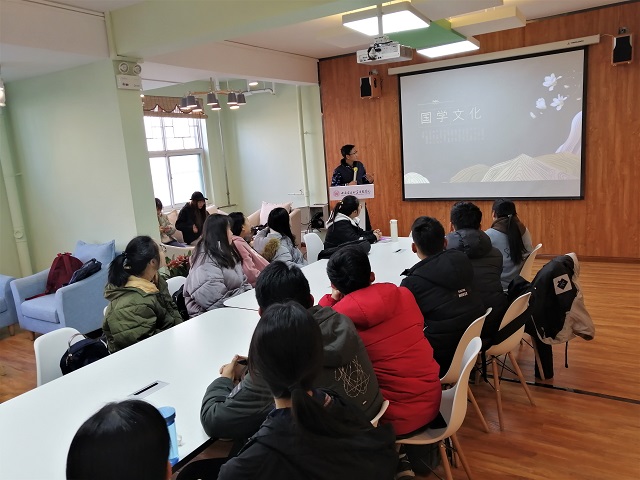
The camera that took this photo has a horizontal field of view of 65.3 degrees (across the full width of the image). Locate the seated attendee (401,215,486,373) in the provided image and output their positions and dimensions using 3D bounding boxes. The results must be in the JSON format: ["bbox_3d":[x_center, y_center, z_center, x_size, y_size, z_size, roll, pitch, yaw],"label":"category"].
[{"bbox_3d":[0.614,0.501,2.980,0.520,1.290,0.760,-9,12,-25],"label":"seated attendee"}]

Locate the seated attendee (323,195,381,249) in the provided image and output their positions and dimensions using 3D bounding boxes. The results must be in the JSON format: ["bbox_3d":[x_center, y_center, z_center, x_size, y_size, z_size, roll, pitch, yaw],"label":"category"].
[{"bbox_3d":[0.272,0.171,5.068,0.680,1.220,0.460,-4,10,-2],"label":"seated attendee"}]

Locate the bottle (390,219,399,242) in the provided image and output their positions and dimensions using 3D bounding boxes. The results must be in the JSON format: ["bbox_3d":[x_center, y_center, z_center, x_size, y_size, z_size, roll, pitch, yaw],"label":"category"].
[{"bbox_3d":[0.736,-0.102,4.955,0.075,0.230,0.075,1,11,28],"label":"bottle"}]

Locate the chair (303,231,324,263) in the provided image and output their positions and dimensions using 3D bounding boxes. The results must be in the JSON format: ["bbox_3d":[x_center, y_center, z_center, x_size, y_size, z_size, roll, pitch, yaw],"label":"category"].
[{"bbox_3d":[0.152,0.344,5.275,0.530,0.820,0.465,0,11,20],"label":"chair"}]

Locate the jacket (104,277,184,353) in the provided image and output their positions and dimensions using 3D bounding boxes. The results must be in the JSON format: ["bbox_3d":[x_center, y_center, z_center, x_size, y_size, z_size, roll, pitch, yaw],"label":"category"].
[{"bbox_3d":[-1.147,0.516,3.326,0.460,0.590,0.480,-9,12,-23],"label":"jacket"}]

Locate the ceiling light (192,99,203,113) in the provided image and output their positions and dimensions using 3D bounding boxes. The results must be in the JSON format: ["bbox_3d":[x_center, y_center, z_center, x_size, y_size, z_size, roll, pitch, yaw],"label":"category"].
[{"bbox_3d":[-1.633,-1.788,6.652,0.130,0.150,0.130,-4,11,1],"label":"ceiling light"}]

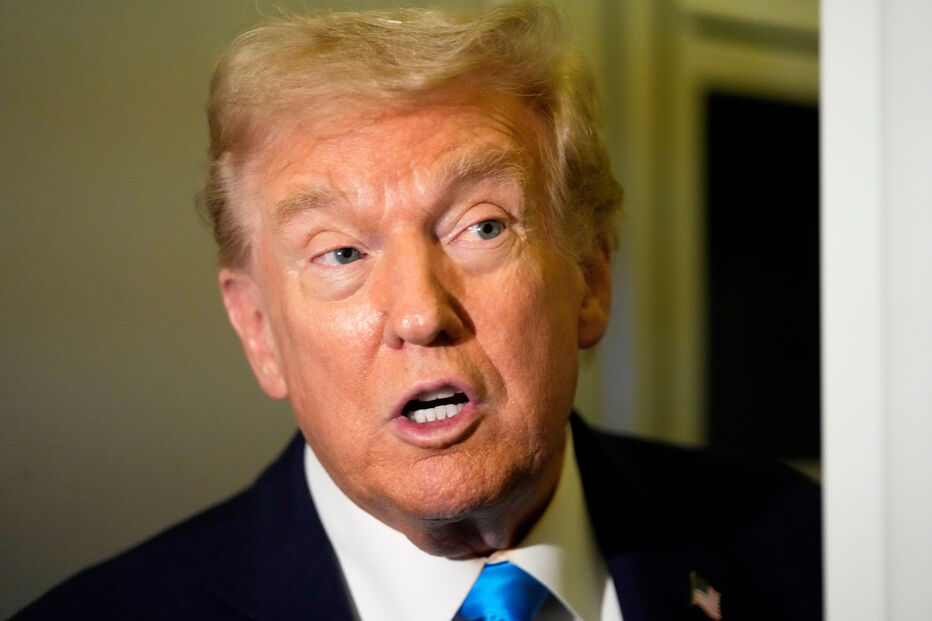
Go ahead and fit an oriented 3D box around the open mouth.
[{"bbox_3d":[-0.013,0.043,1.665,0.031,0.015,0.018,-10,-4,0],"label":"open mouth"}]

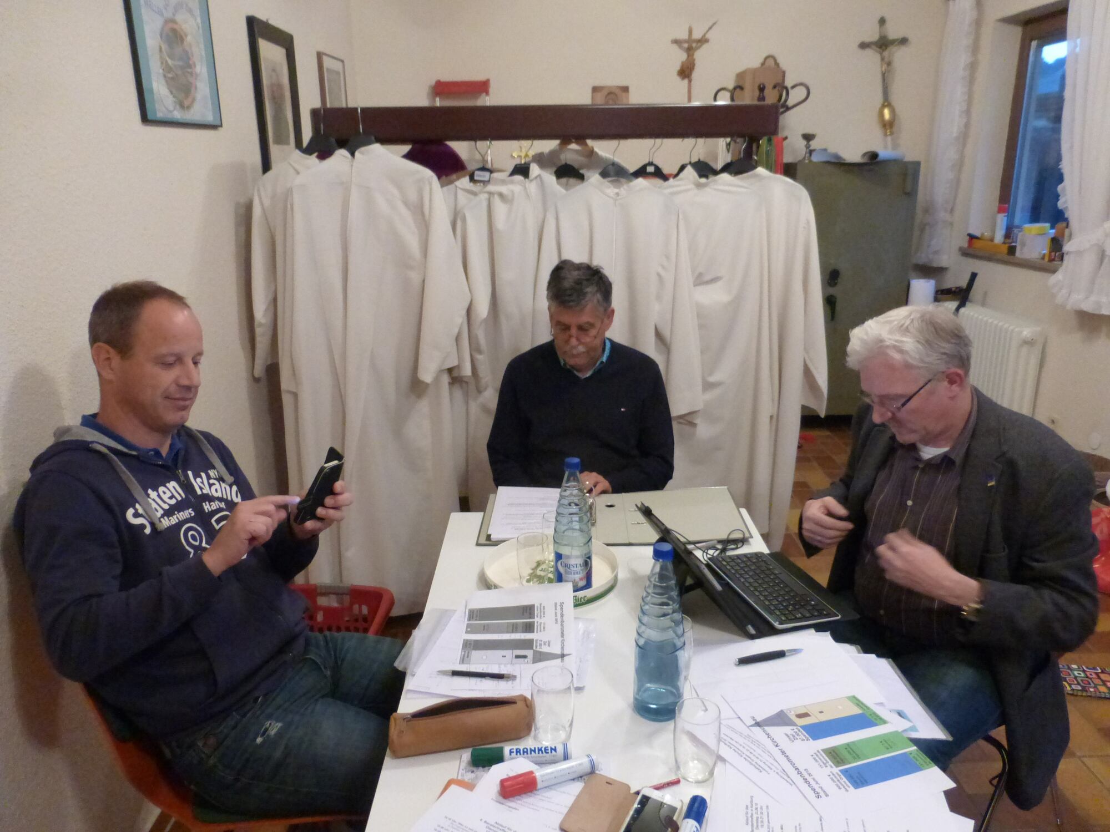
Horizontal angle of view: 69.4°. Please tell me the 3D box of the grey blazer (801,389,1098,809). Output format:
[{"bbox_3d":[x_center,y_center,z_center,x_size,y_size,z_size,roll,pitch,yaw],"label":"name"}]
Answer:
[{"bbox_3d":[0.796,0.342,1.674,0.470,0.710,0.550,-11,20,-30],"label":"grey blazer"}]

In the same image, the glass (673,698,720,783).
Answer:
[{"bbox_3d":[0.206,0.473,1.164,0.066,0.100,0.066,-1,17,0],"label":"glass"}]

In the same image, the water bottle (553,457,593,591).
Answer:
[{"bbox_3d":[0.037,0.224,1.634,0.081,0.286,0.081,-1,17,0],"label":"water bottle"}]

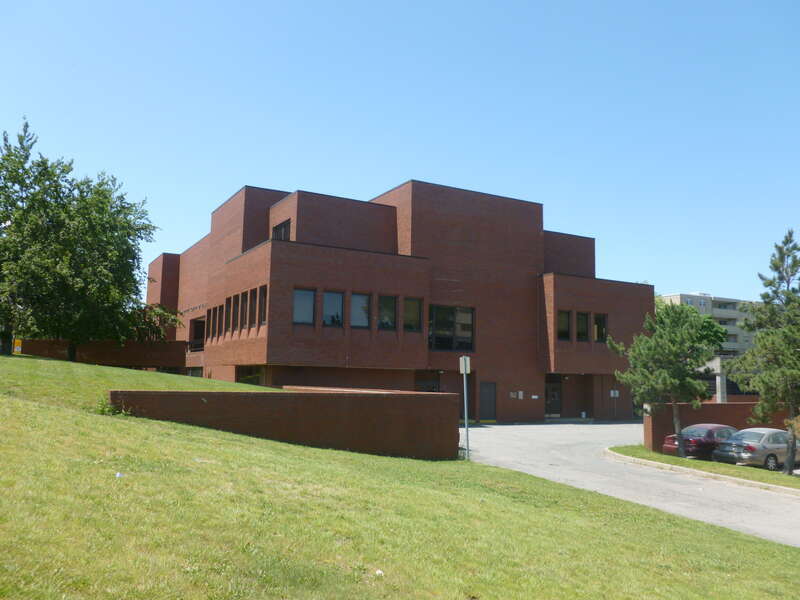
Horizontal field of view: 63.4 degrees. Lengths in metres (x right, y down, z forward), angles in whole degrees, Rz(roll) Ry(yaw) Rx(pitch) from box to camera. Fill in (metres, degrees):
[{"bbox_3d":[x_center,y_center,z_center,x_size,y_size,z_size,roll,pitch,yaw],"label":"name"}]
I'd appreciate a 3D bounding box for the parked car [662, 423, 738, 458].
[{"bbox_3d":[13.194,5.987,27.370,4.650,1.430,1.780,5,-8,-34],"label":"parked car"}]

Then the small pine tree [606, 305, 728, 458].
[{"bbox_3d":[10.358,3.076,25.345,4.300,6.005,4.200,1,-7,0],"label":"small pine tree"}]

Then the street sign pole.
[{"bbox_3d":[1.766,2.841,17.154,0.310,2.689,0.080,5,-8,-30],"label":"street sign pole"}]

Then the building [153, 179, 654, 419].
[{"bbox_3d":[-1.527,1.425,47.924,28.289,13.507,26.000,5,-8,-30],"label":"building"}]

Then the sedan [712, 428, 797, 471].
[{"bbox_3d":[14.128,5.703,24.952,4.750,1.460,1.800,5,-8,-34],"label":"sedan"}]

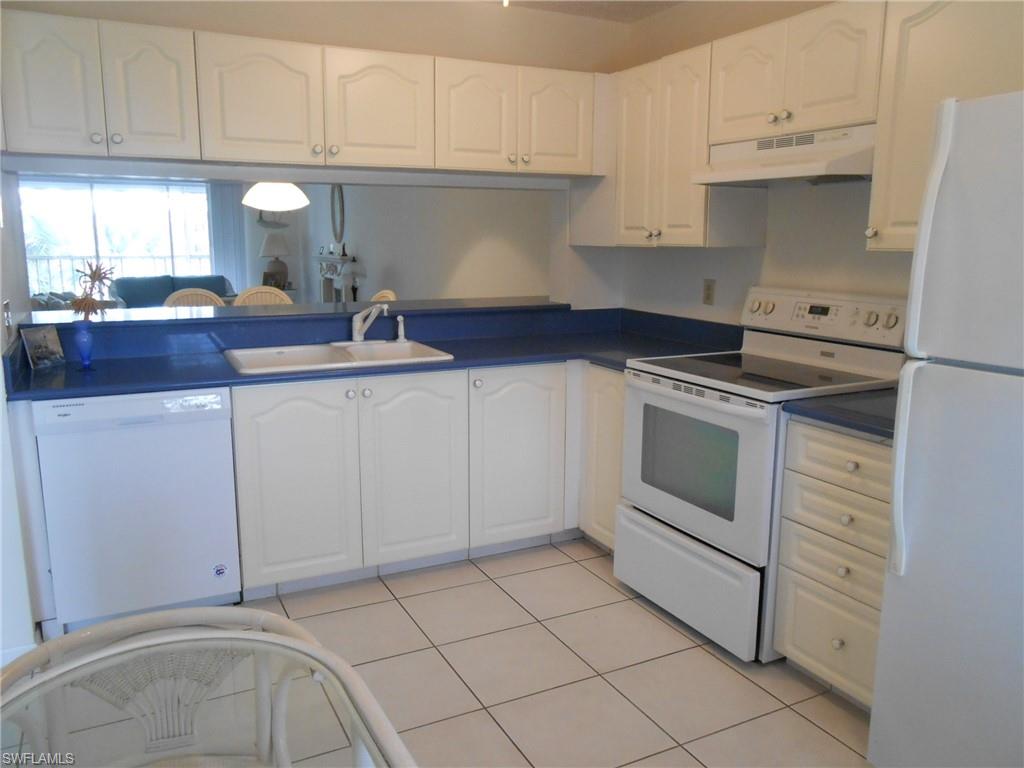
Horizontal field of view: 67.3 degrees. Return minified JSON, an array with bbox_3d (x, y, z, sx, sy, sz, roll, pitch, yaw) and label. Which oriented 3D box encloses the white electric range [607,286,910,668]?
[{"bbox_3d":[0.912,0.259,2.860,0.710,1.180,0.762,-5,11,-26],"label":"white electric range"}]

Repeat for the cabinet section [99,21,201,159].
[{"bbox_3d":[-1.359,-1.069,2.896,0.308,0.447,0.330,-5,11,-26],"label":"cabinet section"}]

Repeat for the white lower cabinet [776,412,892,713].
[{"bbox_3d":[1.232,0.487,2.311,0.621,0.776,0.532,-5,12,-26],"label":"white lower cabinet"}]

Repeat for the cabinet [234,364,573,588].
[{"bbox_3d":[-0.501,0.296,3.392,1.421,0.786,0.600,-5,11,-26],"label":"cabinet"}]

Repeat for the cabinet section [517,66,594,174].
[{"bbox_3d":[0.130,-1.201,3.619,0.391,0.447,0.330,-5,11,-26],"label":"cabinet section"}]

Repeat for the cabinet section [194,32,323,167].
[{"bbox_3d":[-1.014,-1.100,3.064,0.462,0.447,0.330,-5,11,-26],"label":"cabinet section"}]

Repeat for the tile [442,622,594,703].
[{"bbox_3d":[0.010,0.927,2.568,0.402,0.010,0.402,-5,12,-26],"label":"tile"}]

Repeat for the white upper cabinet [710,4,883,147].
[{"bbox_3d":[1.092,-1.070,2.724,0.328,0.389,0.761,-5,11,-26],"label":"white upper cabinet"}]

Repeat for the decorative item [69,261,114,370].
[{"bbox_3d":[-1.566,-0.251,2.872,0.138,0.396,0.150,-5,11,-26],"label":"decorative item"}]

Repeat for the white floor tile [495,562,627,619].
[{"bbox_3d":[0.189,0.831,3.104,0.401,0.010,0.401,-5,11,-26],"label":"white floor tile"}]

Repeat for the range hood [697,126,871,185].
[{"bbox_3d":[1.023,-0.799,2.737,0.483,0.150,0.761,-5,11,-26],"label":"range hood"}]

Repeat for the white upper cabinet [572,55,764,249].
[{"bbox_3d":[0.679,-1.013,3.499,0.329,0.764,1.035,-5,12,-26],"label":"white upper cabinet"}]

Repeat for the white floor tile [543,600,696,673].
[{"bbox_3d":[0.374,0.895,2.746,0.402,0.010,0.402,-5,12,-26],"label":"white floor tile"}]

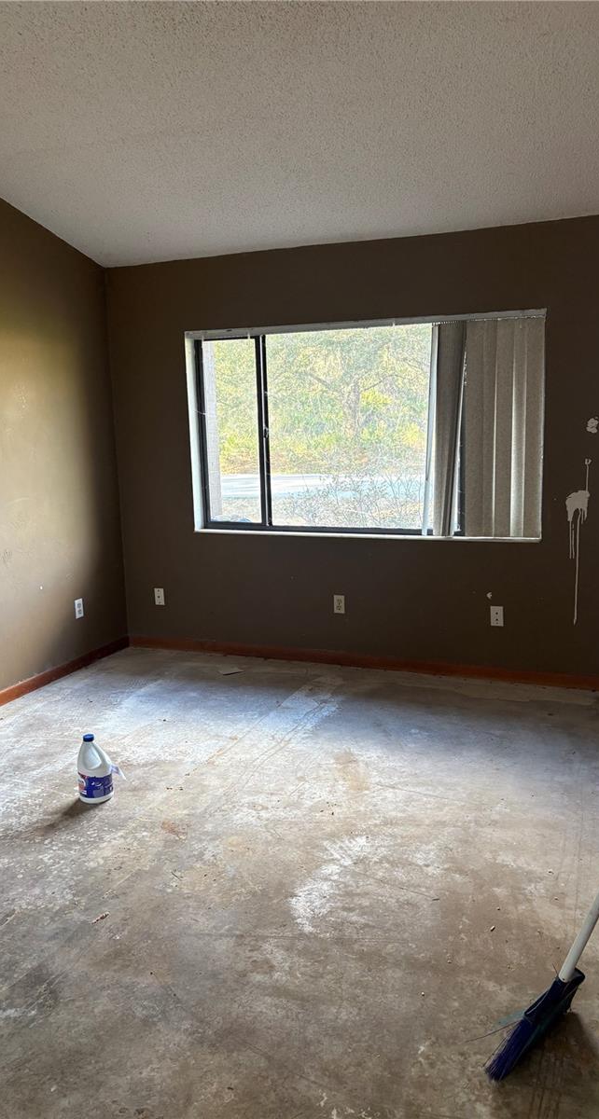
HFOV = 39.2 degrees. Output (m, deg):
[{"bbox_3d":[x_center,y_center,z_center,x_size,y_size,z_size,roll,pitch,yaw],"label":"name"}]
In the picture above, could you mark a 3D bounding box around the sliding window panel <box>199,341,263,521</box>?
[{"bbox_3d":[-0.428,-0.801,5.301,0.411,1.145,0.050,3,11,22],"label":"sliding window panel"}]

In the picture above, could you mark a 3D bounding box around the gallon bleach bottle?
[{"bbox_3d":[-0.836,0.850,3.448,0.155,0.268,0.142,-5,11,-21],"label":"gallon bleach bottle"}]

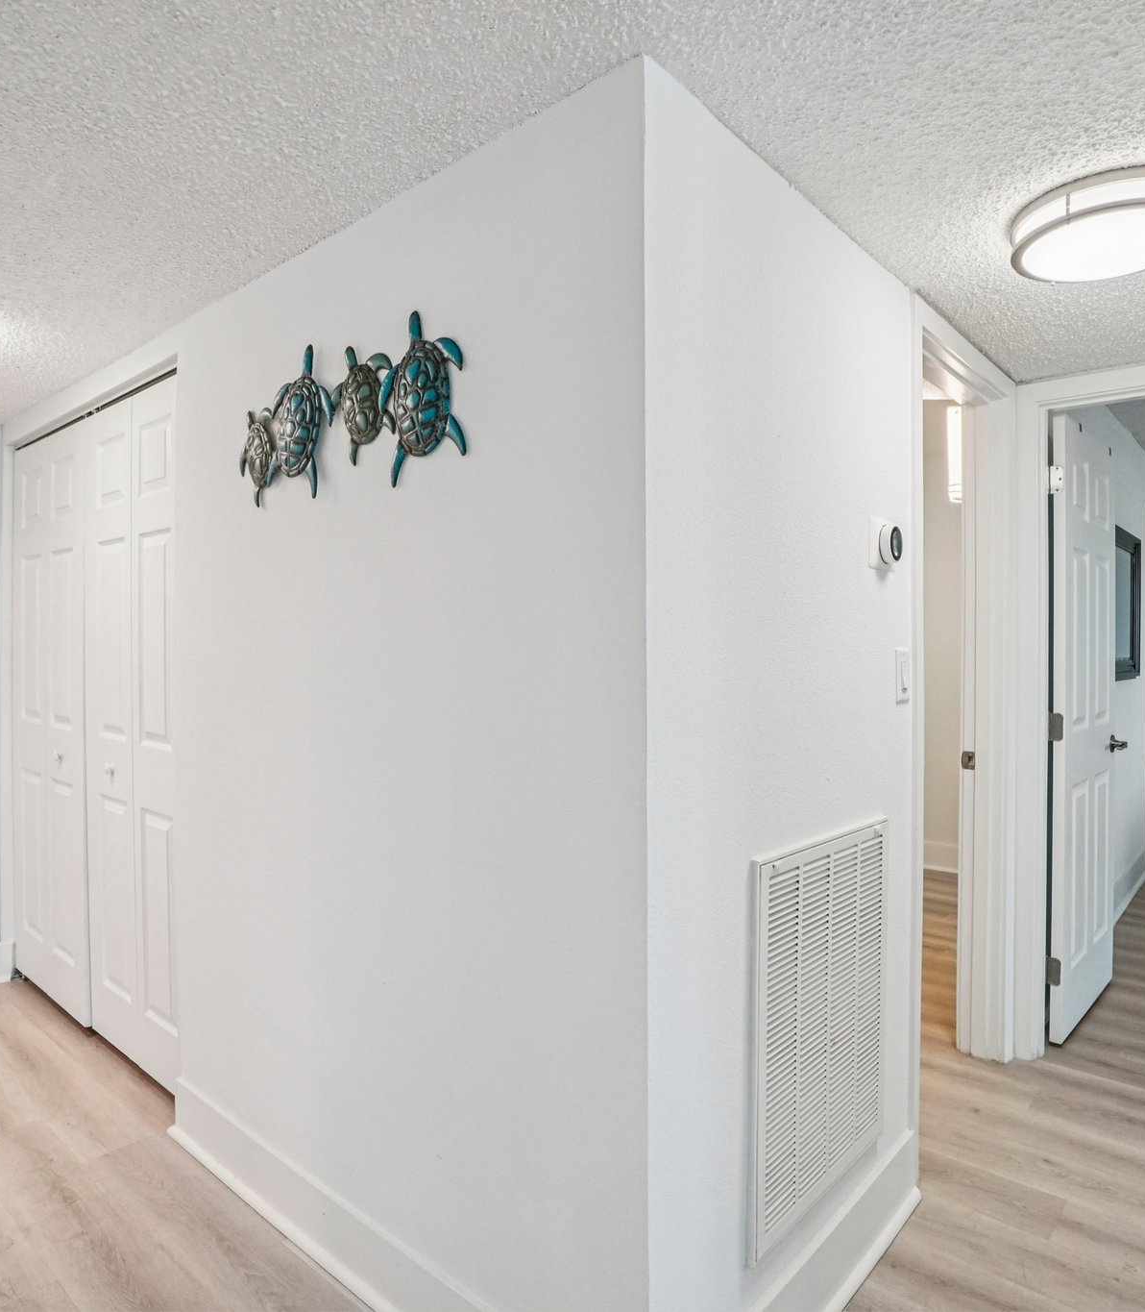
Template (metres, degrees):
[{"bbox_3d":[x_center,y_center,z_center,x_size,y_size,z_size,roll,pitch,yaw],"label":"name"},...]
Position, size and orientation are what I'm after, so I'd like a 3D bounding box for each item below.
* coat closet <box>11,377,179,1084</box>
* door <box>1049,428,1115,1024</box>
[{"bbox_3d":[-1.590,0.215,2.715,1.450,2.030,0.100,0,0,41],"label":"coat closet"},{"bbox_3d":[1.815,0.235,2.895,0.040,2.030,0.720,0,0,44],"label":"door"}]

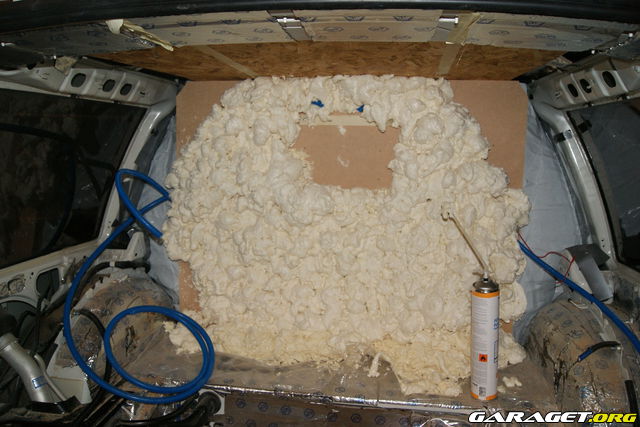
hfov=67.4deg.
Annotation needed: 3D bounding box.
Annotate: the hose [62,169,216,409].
[{"bbox_3d":[-0.422,0.149,1.229,0.355,0.526,0.381,1,6,0],"label":"hose"}]

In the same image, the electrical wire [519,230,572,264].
[{"bbox_3d":[0.619,0.090,1.330,0.125,0.075,0.095,1,6,0],"label":"electrical wire"}]

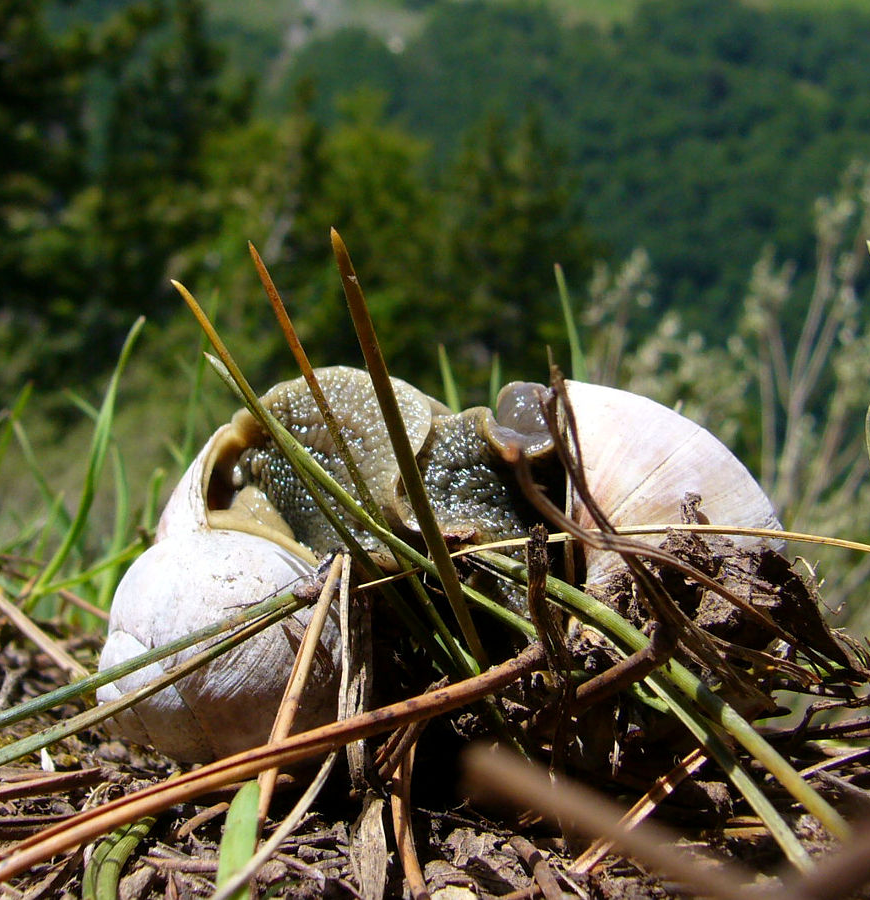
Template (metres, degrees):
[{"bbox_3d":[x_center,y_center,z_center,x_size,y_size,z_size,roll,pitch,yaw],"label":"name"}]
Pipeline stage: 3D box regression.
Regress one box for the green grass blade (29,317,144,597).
[{"bbox_3d":[-0.062,0.002,0.215,0.020,0.051,0.010,0,5,0],"label":"green grass blade"}]

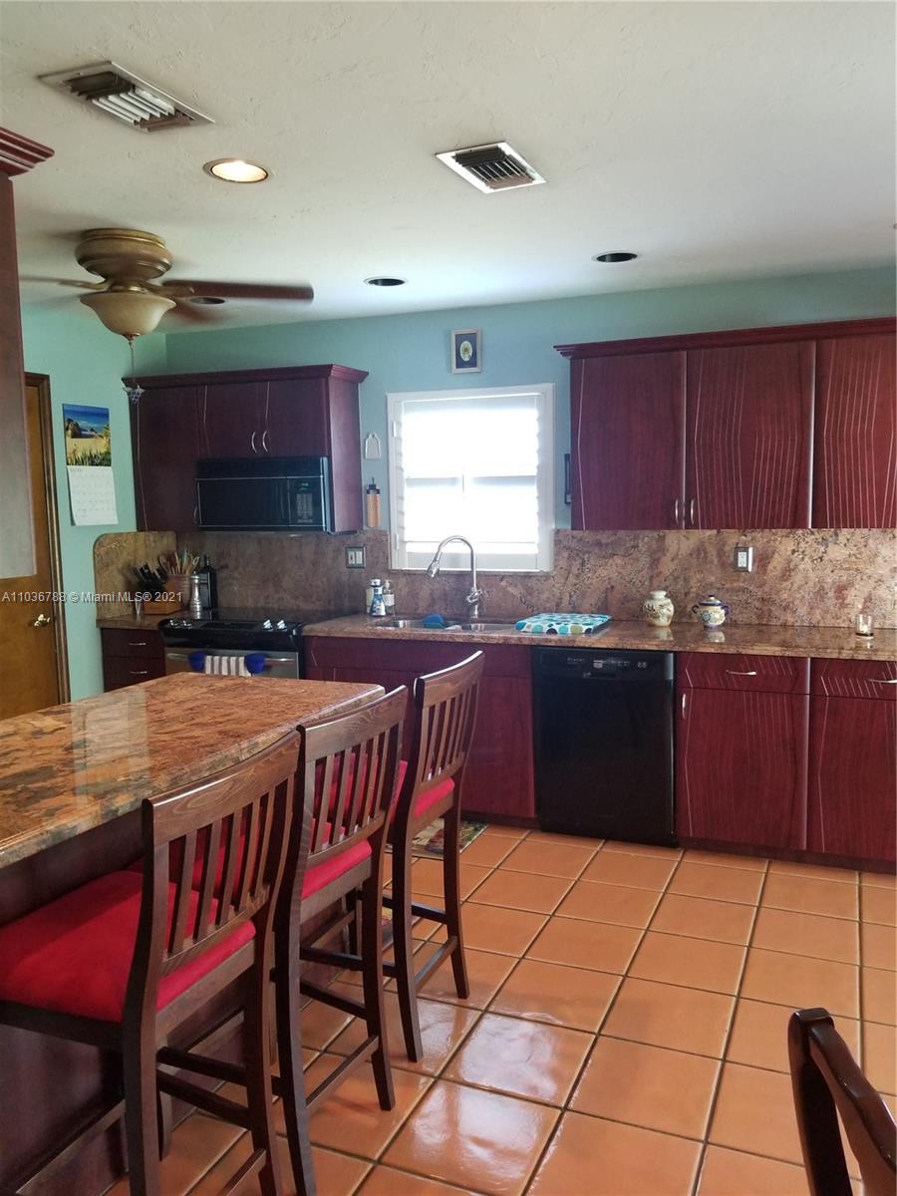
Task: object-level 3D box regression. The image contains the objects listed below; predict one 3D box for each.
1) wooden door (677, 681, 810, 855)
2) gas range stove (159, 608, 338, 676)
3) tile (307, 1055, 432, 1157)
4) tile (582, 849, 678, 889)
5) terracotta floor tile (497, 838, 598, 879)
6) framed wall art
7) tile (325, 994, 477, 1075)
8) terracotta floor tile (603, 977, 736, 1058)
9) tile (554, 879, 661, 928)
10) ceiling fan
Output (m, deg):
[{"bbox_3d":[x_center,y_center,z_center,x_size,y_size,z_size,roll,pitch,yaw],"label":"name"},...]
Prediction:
[{"bbox_3d":[1.160,0.672,3.568,0.492,0.617,0.020,1,6,24],"label":"wooden door"},{"bbox_3d":[-0.968,0.541,4.778,0.785,0.907,0.683,1,6,24],"label":"gas range stove"},{"bbox_3d":[-0.248,1.243,2.211,0.324,0.015,0.324,1,6,24],"label":"tile"},{"bbox_3d":[0.720,1.085,3.568,0.320,0.012,0.320,1,6,24],"label":"tile"},{"bbox_3d":[0.419,1.093,3.735,0.324,0.015,0.324,1,6,24],"label":"terracotta floor tile"},{"bbox_3d":[0.091,-1.241,4.524,0.158,0.221,0.020,1,6,24],"label":"framed wall art"},{"bbox_3d":[-0.113,1.208,2.502,0.323,0.012,0.323,1,6,24],"label":"tile"},{"bbox_3d":[0.631,1.195,2.553,0.324,0.015,0.324,1,6,24],"label":"terracotta floor tile"},{"bbox_3d":[0.590,1.118,3.272,0.323,0.012,0.323,1,6,24],"label":"tile"},{"bbox_3d":[-1.163,-1.111,3.246,1.330,0.350,1.330,1,6,24],"label":"ceiling fan"}]

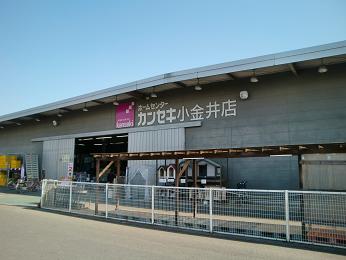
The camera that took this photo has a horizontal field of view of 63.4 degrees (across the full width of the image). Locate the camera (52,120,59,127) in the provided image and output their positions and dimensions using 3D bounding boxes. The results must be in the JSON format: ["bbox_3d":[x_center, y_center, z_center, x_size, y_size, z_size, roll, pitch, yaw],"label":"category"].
[{"bbox_3d":[-10.320,-0.571,24.600,0.430,0.430,0.400,-5,-8,32],"label":"camera"}]

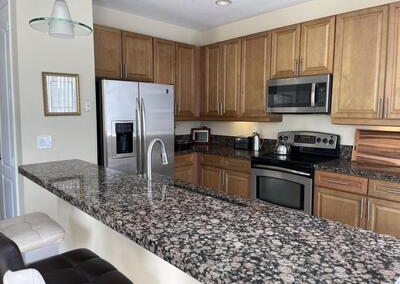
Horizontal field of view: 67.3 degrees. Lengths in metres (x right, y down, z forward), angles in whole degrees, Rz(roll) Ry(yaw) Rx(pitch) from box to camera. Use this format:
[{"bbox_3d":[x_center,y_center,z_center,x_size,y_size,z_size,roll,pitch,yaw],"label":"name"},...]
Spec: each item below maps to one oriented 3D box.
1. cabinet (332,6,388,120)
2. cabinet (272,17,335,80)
[{"bbox_3d":[1.663,-0.736,3.054,0.319,1.081,0.471,-6,8,-43],"label":"cabinet"},{"bbox_3d":[1.234,-1.038,3.473,0.319,0.566,0.769,-6,8,-43],"label":"cabinet"}]

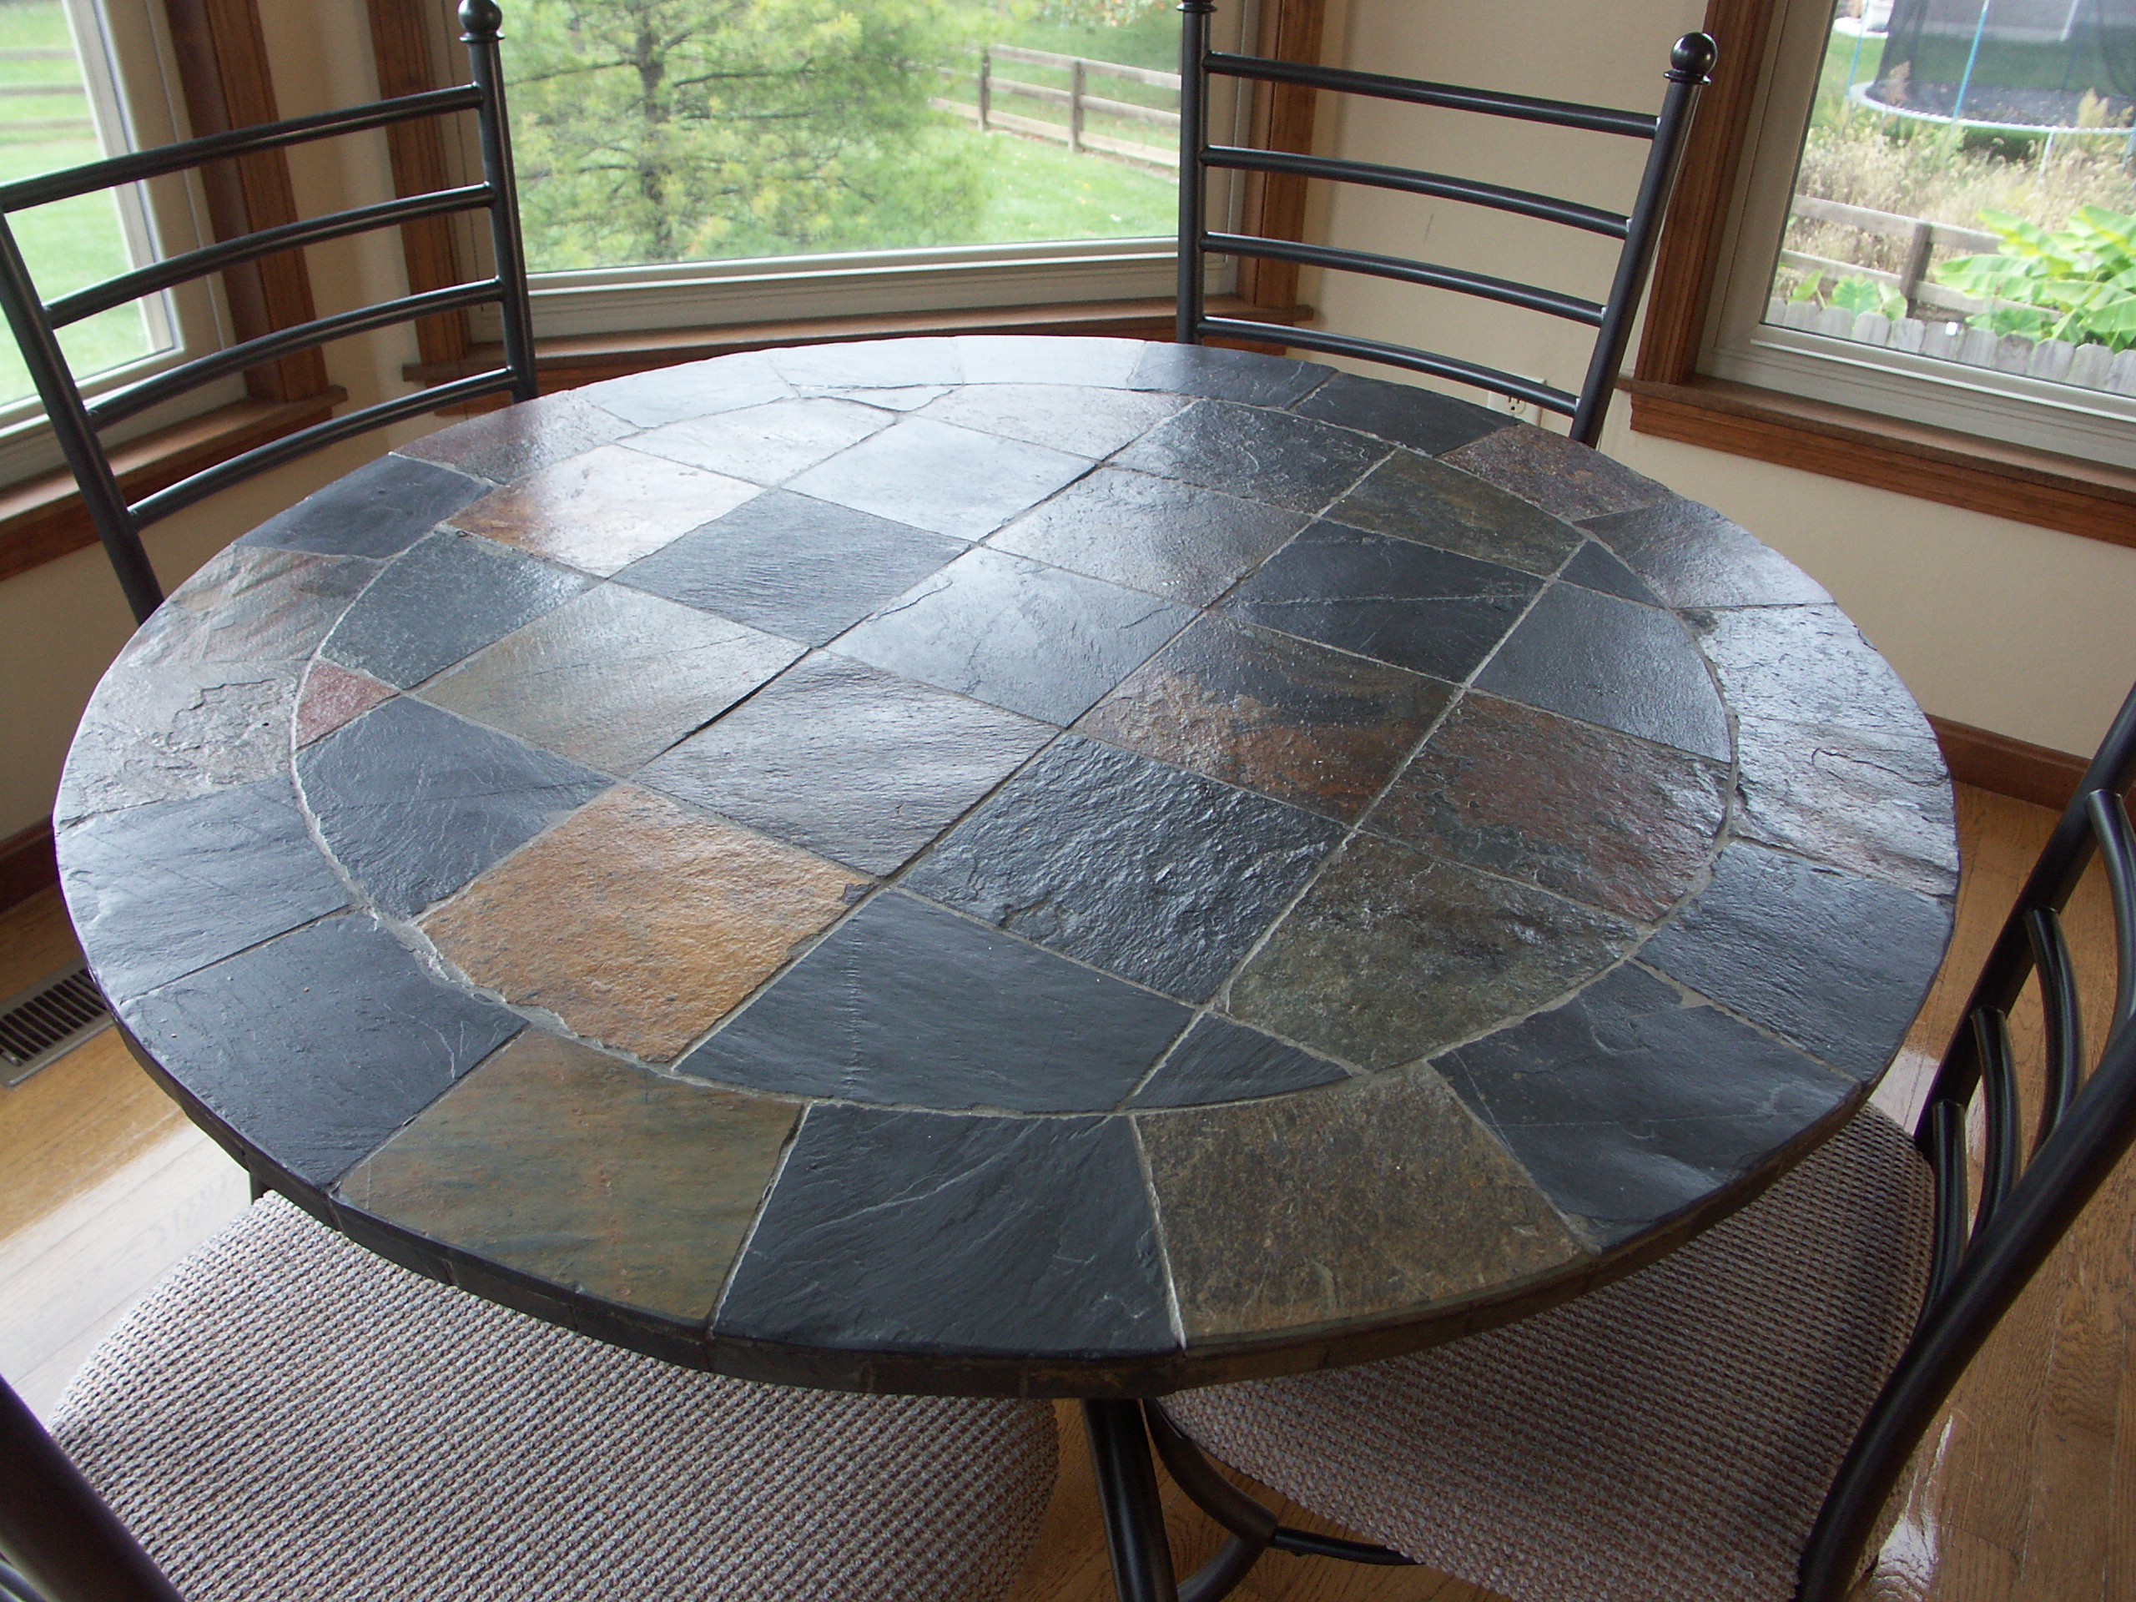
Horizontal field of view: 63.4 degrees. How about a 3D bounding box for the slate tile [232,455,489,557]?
[{"bbox_3d":[-0.499,-0.208,1.252,0.110,0.011,0.168,12,36,14],"label":"slate tile"}]

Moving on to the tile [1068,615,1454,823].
[{"bbox_3d":[0.138,-0.058,1.166,0.199,0.012,0.200,20,38,24],"label":"tile"}]

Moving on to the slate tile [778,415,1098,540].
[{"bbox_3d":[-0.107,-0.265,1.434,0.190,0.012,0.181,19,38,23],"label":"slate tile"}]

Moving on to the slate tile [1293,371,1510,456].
[{"bbox_3d":[0.275,-0.323,1.456,0.173,0.011,0.112,25,41,30],"label":"slate tile"}]

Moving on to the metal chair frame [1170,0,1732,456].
[{"bbox_3d":[0.240,-0.218,1.780,0.510,1.075,0.550,18,37,22],"label":"metal chair frame"}]

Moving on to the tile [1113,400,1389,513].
[{"bbox_3d":[0.149,-0.272,1.377,0.173,0.011,0.181,20,38,24],"label":"tile"}]

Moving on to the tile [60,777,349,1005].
[{"bbox_3d":[-0.442,0.046,0.885,0.119,0.011,0.161,-17,39,-25],"label":"tile"}]

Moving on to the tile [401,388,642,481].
[{"bbox_3d":[-0.471,-0.311,1.502,0.131,0.012,0.188,26,41,30],"label":"tile"}]

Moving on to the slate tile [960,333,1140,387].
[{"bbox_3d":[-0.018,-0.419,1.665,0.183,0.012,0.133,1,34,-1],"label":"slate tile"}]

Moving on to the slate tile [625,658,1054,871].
[{"bbox_3d":[-0.139,-0.025,1.101,0.192,0.012,0.194,19,38,23],"label":"slate tile"}]

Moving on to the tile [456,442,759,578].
[{"bbox_3d":[-0.374,-0.234,1.393,0.186,0.012,0.192,18,37,22],"label":"tile"}]

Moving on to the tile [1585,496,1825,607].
[{"bbox_3d":[0.497,-0.192,1.382,0.124,0.012,0.193,-6,35,-12],"label":"tile"}]

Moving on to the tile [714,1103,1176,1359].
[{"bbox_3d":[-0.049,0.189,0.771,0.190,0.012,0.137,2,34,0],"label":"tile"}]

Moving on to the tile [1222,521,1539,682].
[{"bbox_3d":[0.217,-0.137,1.183,0.171,0.011,0.161,20,38,24],"label":"tile"}]

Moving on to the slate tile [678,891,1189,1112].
[{"bbox_3d":[-0.056,0.115,0.804,0.187,0.011,0.156,20,38,24],"label":"slate tile"}]

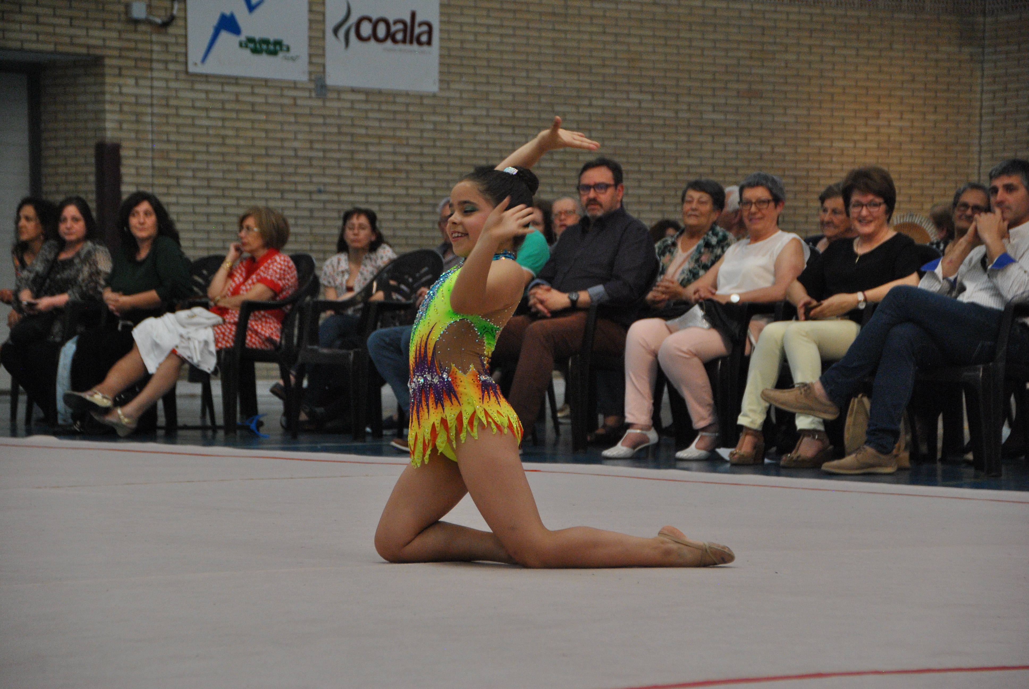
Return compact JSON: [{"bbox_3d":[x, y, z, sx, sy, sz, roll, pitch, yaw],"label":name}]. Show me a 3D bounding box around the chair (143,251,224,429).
[{"bbox_3d":[-1.800,-0.010,18.250,0.550,0.870,0.560,0,1,-40],"label":"chair"}]

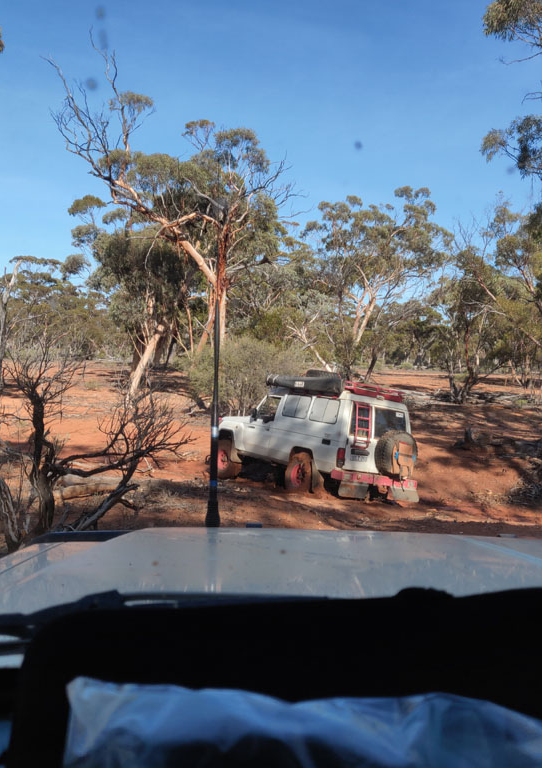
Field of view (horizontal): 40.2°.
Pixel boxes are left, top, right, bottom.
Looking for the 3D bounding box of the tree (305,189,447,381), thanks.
[{"bbox_3d":[5.652,-5.409,40.000,7.790,10.550,7.200,1,3,0],"label":"tree"}]

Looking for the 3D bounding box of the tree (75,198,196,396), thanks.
[{"bbox_3d":[-4.799,-3.059,26.000,4.430,7.070,4.400,1,3,0],"label":"tree"}]

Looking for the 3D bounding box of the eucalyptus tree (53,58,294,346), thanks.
[{"bbox_3d":[-3.633,-5.860,27.000,8.620,12.490,7.800,1,3,0],"label":"eucalyptus tree"}]

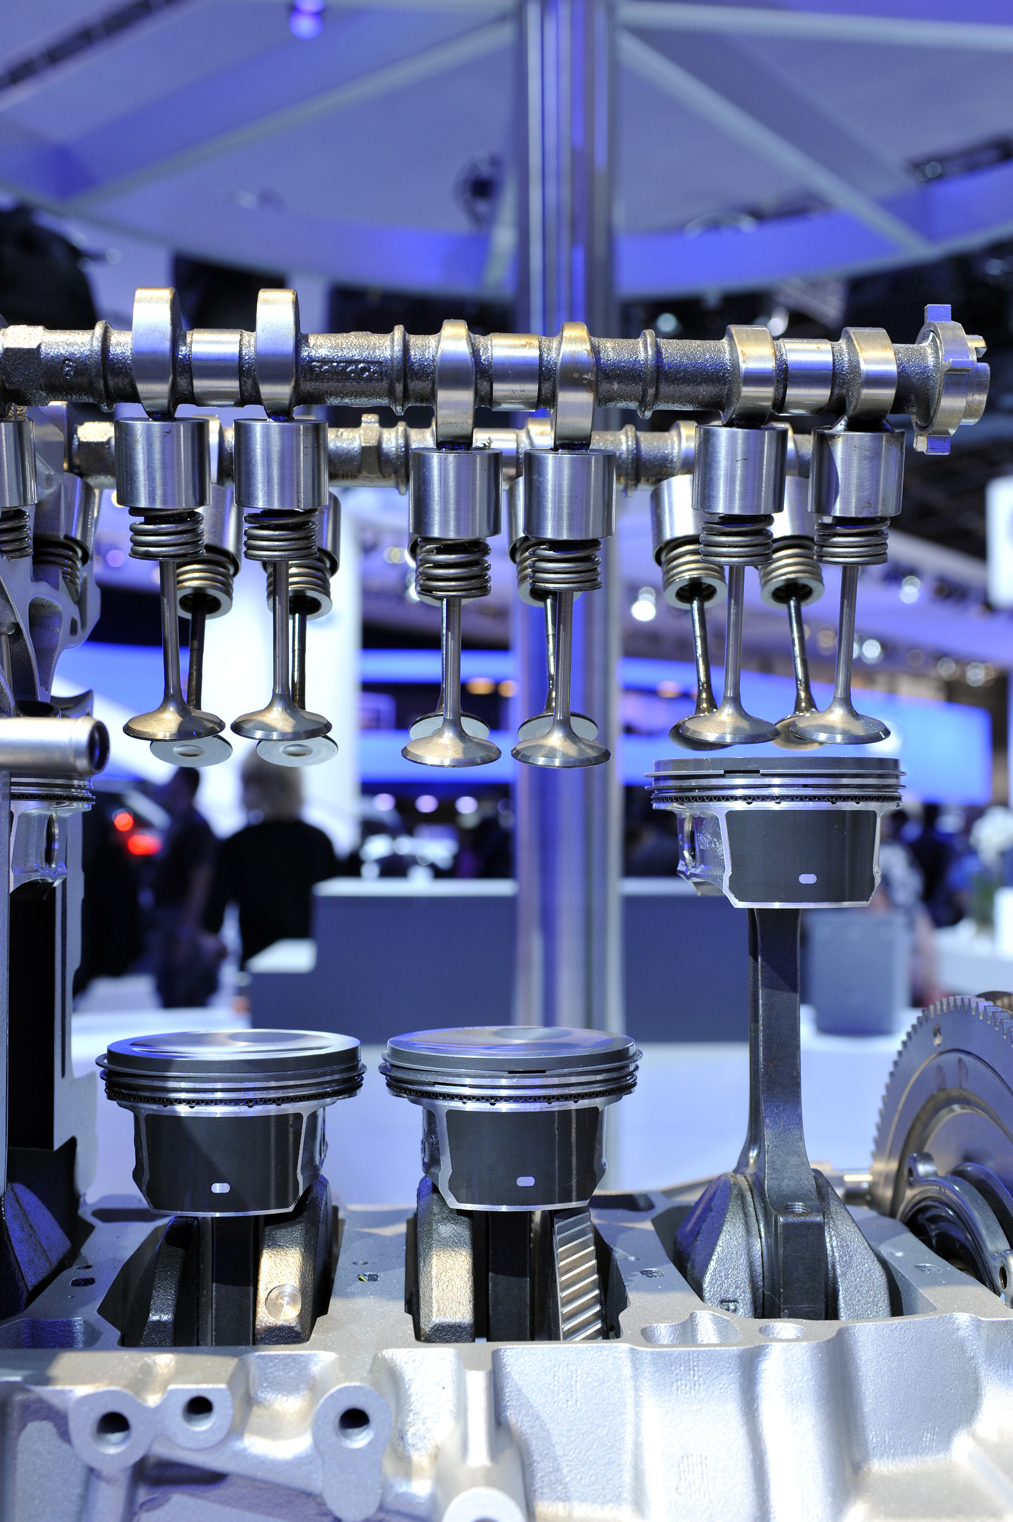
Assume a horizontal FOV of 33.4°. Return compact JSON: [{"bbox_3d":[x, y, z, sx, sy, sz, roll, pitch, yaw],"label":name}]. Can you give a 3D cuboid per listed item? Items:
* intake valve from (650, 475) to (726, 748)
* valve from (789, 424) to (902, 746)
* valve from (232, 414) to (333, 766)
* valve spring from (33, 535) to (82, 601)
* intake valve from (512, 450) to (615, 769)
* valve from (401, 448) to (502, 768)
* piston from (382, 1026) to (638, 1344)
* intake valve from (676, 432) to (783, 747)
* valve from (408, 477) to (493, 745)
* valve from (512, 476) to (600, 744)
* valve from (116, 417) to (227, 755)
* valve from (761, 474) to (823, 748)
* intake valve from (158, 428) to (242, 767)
[{"bbox_3d":[0.075,-0.058,0.657,0.031,0.104,0.031,0,-24,-2],"label":"intake valve"},{"bbox_3d":[0.117,-0.060,0.578,0.035,0.105,0.035,0,14,-3],"label":"valve"},{"bbox_3d":[-0.075,-0.061,0.568,0.035,0.104,0.035,0,13,-2],"label":"valve"},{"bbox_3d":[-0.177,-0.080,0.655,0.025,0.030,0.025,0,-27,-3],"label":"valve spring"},{"bbox_3d":[0.020,-0.052,0.575,0.035,0.105,0.035,1,14,-3],"label":"intake valve"},{"bbox_3d":[-0.018,-0.052,0.573,0.035,0.105,0.035,0,14,-3],"label":"valve"},{"bbox_3d":[0.002,0.155,0.597,0.090,0.110,0.090,0,-2,-2],"label":"piston"},{"bbox_3d":[0.079,-0.060,0.576,0.035,0.105,0.035,0,14,-3],"label":"intake valve"},{"bbox_3d":[-0.022,-0.058,0.653,0.031,0.104,0.031,0,-24,-2],"label":"valve"},{"bbox_3d":[0.018,-0.058,0.655,0.031,0.104,0.031,0,-24,-2],"label":"valve"},{"bbox_3d":[-0.113,-0.061,0.566,0.035,0.104,0.035,0,13,-2],"label":"valve"},{"bbox_3d":[0.113,-0.058,0.659,0.030,0.108,0.030,0,-27,-3],"label":"valve"},{"bbox_3d":[-0.117,-0.052,0.644,0.030,0.108,0.030,0,-27,-3],"label":"intake valve"}]

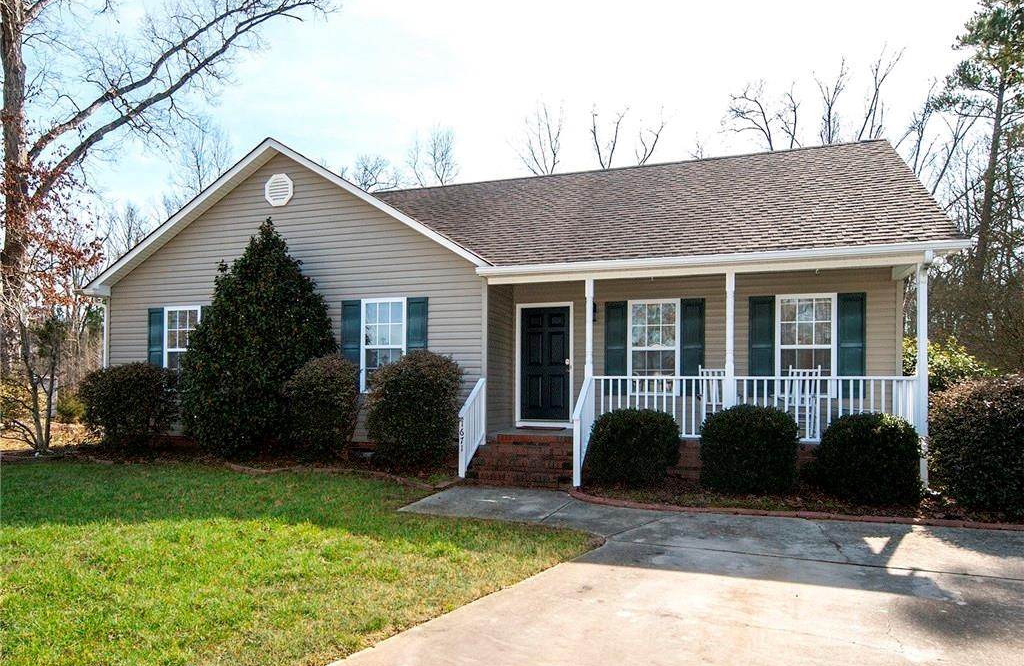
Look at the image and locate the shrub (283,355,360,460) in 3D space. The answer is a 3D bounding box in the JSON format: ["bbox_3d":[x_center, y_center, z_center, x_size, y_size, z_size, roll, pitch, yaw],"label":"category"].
[{"bbox_3d":[-3.181,1.237,10.909,1.251,1.718,1.251,-1,-2,20],"label":"shrub"}]

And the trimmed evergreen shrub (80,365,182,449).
[{"bbox_3d":[-7.306,1.381,12.443,1.793,1.592,1.524,-1,-2,20],"label":"trimmed evergreen shrub"}]

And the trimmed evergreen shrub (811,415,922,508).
[{"bbox_3d":[4.358,1.513,8.075,1.234,1.014,1.234,-1,-2,20],"label":"trimmed evergreen shrub"}]

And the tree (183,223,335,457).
[{"bbox_3d":[-4.352,0.072,11.269,2.665,4.092,2.265,-1,-2,20],"label":"tree"}]

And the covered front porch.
[{"bbox_3d":[2.611,0.572,9.805,6.500,3.200,2.250,-1,-2,20],"label":"covered front porch"}]

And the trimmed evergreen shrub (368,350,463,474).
[{"bbox_3d":[-1.530,1.185,10.263,1.492,1.847,1.492,0,-2,0],"label":"trimmed evergreen shrub"}]

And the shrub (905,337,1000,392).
[{"bbox_3d":[8.041,1.097,12.242,1.756,2.095,1.756,-1,-2,20],"label":"shrub"}]

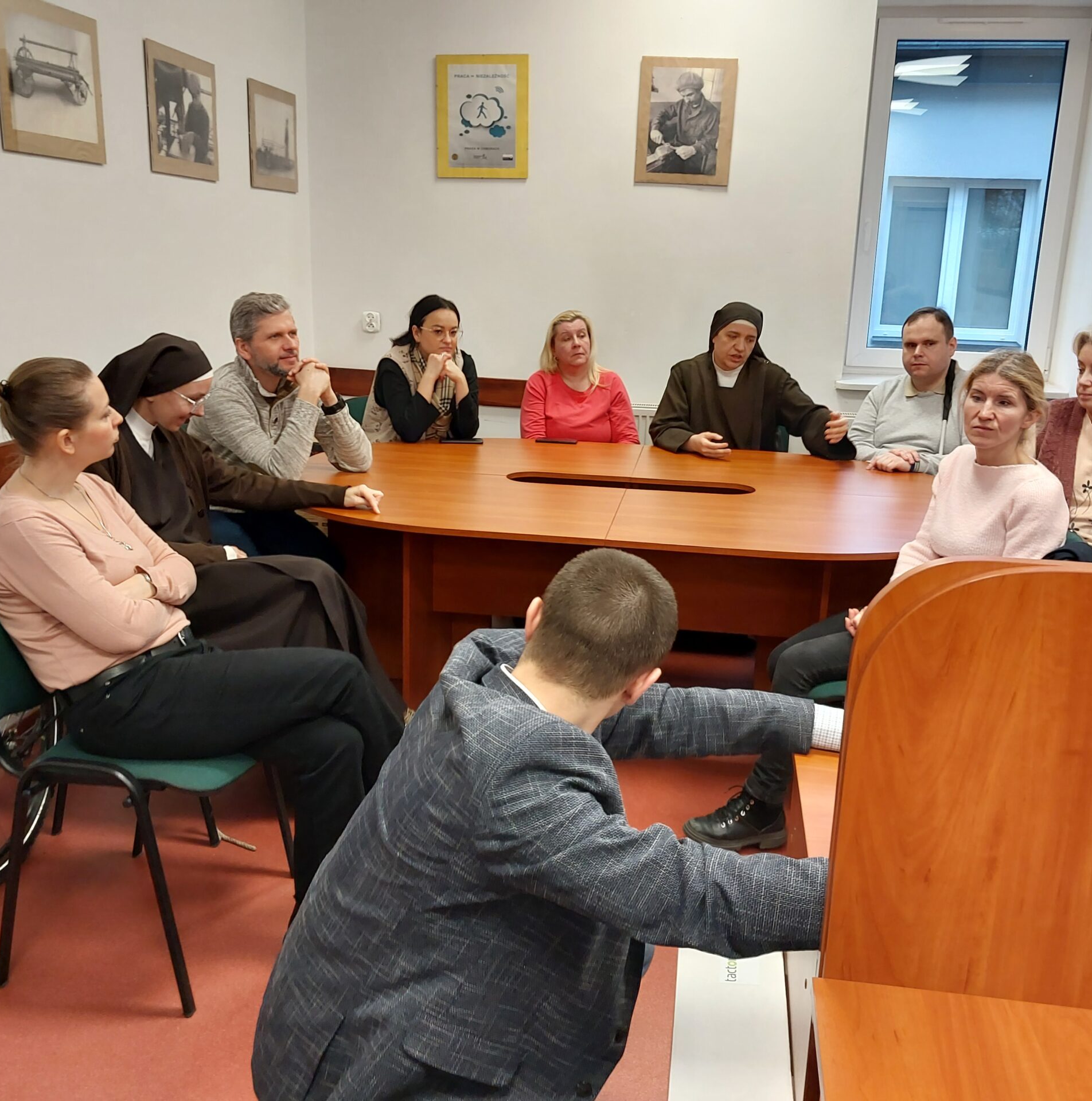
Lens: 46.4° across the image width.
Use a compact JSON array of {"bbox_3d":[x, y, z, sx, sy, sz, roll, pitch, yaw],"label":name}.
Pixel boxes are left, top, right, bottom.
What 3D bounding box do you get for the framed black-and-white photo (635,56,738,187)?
[{"bbox_3d":[0.583,-1.788,5.311,0.395,0.505,0.020,4,13,8],"label":"framed black-and-white photo"}]

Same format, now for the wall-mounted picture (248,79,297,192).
[{"bbox_3d":[-1.075,-1.641,5.082,0.020,0.395,0.515,4,13,8],"label":"wall-mounted picture"}]

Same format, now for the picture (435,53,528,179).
[{"bbox_3d":[-0.272,-1.854,5.445,0.400,0.500,0.020,4,13,11],"label":"picture"}]

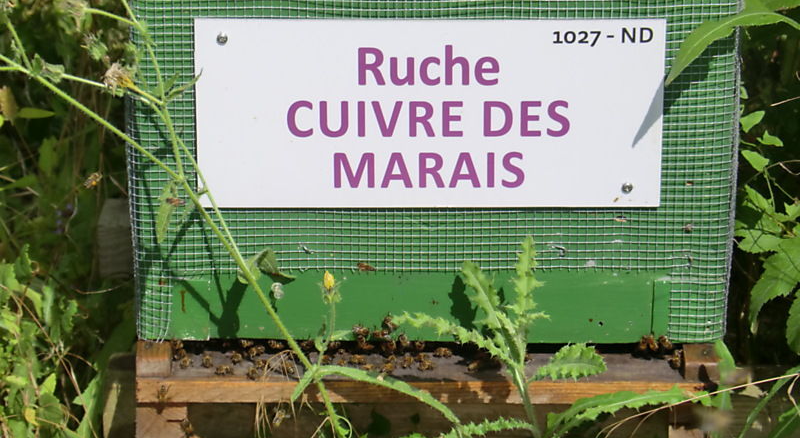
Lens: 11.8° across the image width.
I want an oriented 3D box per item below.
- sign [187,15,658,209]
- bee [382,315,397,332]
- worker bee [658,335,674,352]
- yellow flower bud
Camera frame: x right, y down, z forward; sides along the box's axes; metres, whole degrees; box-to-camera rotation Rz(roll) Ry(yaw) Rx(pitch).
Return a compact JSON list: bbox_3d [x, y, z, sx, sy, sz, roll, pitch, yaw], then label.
[{"bbox_3d":[0.022,-0.075,2.777,0.333,0.146,0.004,0,25,0],"label":"sign"},{"bbox_3d":[-0.007,0.077,2.851,0.007,0.013,0.006,-32,21,13],"label":"bee"},{"bbox_3d":[0.196,0.091,2.859,0.007,0.013,0.006,-33,21,14],"label":"worker bee"},{"bbox_3d":[-0.051,0.043,2.745,0.009,0.016,0.009,-7,24,3],"label":"yellow flower bud"}]

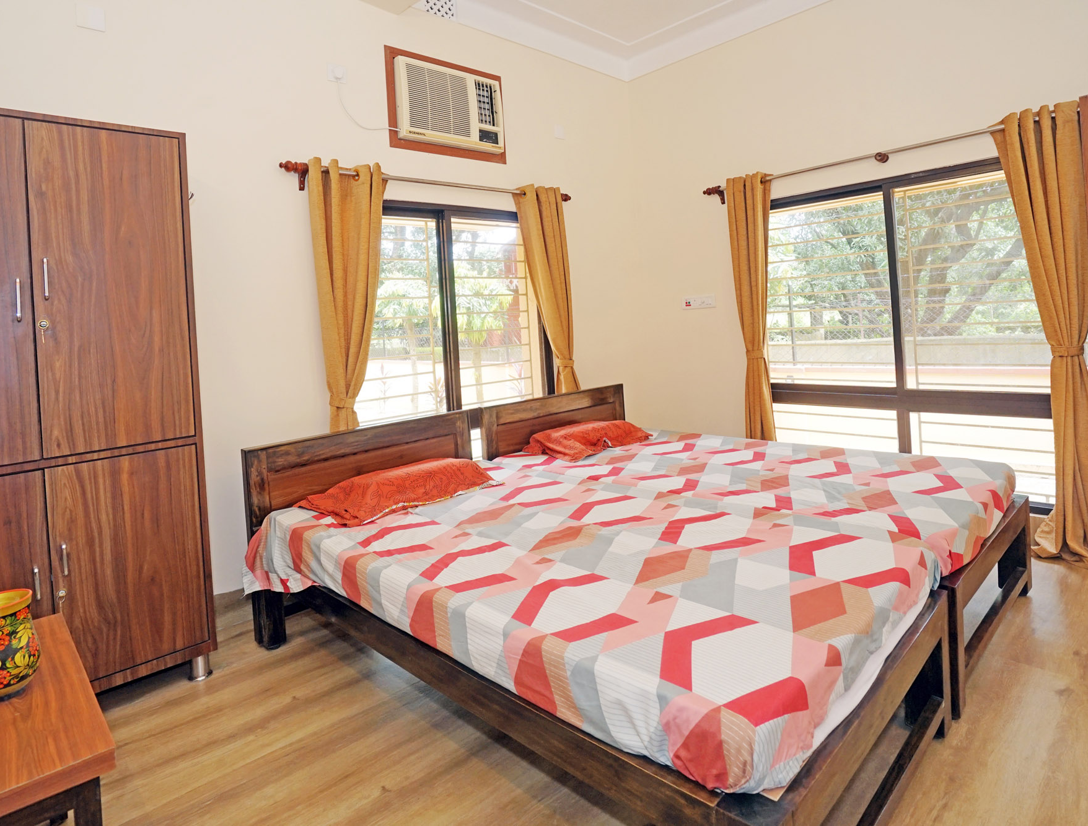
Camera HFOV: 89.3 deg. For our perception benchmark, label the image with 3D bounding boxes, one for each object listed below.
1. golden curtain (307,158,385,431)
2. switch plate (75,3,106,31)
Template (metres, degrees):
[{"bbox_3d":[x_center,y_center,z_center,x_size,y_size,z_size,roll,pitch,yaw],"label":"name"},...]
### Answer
[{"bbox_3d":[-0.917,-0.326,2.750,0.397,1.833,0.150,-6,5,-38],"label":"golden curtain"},{"bbox_3d":[-1.828,-1.609,2.224,0.092,0.090,0.015,-6,5,-38],"label":"switch plate"}]

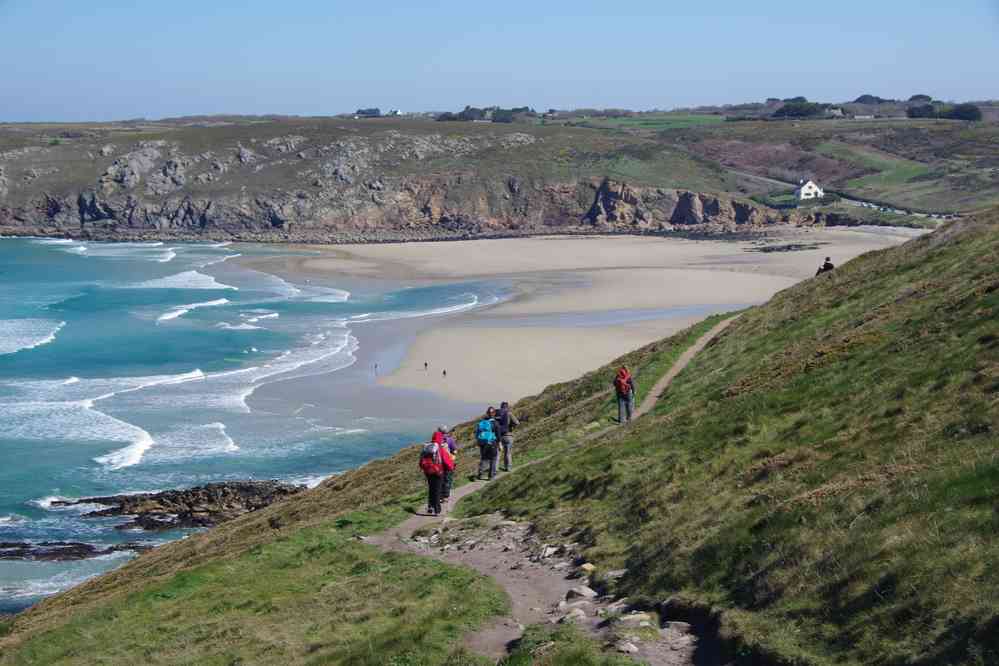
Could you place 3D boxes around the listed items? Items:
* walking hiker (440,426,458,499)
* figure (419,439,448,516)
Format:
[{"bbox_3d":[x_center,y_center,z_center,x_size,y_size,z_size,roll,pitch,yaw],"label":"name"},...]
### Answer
[{"bbox_3d":[-1.133,2.774,42.300,0.520,1.661,0.420,3,7,28],"label":"walking hiker"},{"bbox_3d":[-1.246,2.829,40.148,0.620,1.680,0.580,2,7,22],"label":"figure"}]

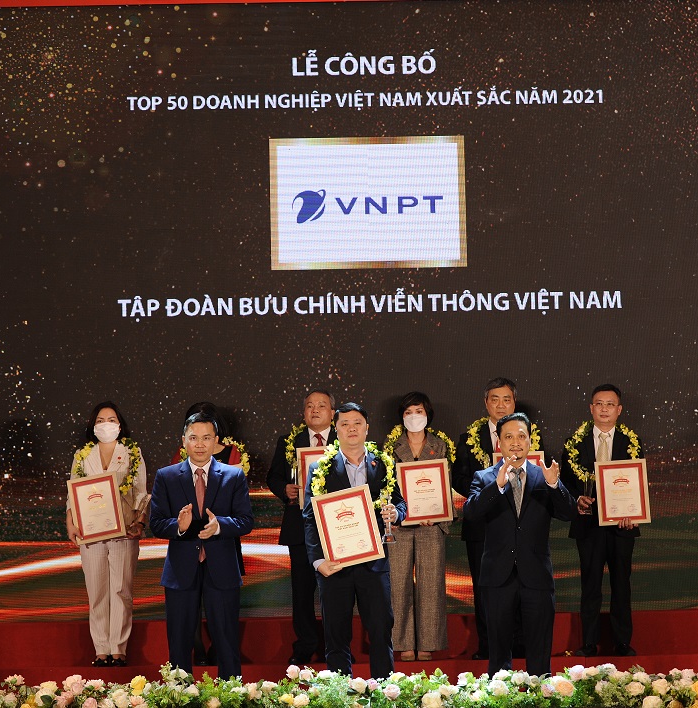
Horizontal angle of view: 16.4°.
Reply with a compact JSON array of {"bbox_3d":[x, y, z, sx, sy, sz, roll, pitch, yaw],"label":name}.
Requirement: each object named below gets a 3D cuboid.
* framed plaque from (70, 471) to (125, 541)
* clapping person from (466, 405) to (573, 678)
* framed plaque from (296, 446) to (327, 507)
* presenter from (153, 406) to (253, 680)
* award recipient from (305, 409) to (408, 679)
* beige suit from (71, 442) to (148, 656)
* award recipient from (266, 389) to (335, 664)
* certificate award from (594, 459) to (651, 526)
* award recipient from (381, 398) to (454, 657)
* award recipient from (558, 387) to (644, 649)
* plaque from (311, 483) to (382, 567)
[{"bbox_3d":[-1.498,0.919,14.400,0.305,0.385,0.025,-10,-3,-1],"label":"framed plaque"},{"bbox_3d":[0.917,1.149,13.100,0.610,1.660,0.480,-1,-3,3],"label":"clapping person"},{"bbox_3d":[-0.147,0.770,14.980,0.318,0.400,0.025,-4,-8,-3],"label":"framed plaque"},{"bbox_3d":[-0.781,1.154,13.000,0.560,1.690,0.440,-1,-3,-2],"label":"presenter"},{"bbox_3d":[0.041,1.127,13.250,0.560,1.720,0.430,-1,-3,0],"label":"award recipient"},{"bbox_3d":[-1.444,1.178,14.600,0.470,1.300,0.360,-1,-2,0],"label":"beige suit"},{"bbox_3d":[-0.198,1.086,15.200,0.570,1.700,0.420,-1,-3,-2],"label":"award recipient"},{"bbox_3d":[1.695,0.860,14.980,0.318,0.400,0.025,-4,-8,0],"label":"certificate award"},{"bbox_3d":[0.436,1.086,15.200,0.480,1.670,0.420,-1,-3,0],"label":"award recipient"},{"bbox_3d":[1.585,1.045,15.200,0.520,1.700,0.440,-1,-3,1],"label":"award recipient"},{"bbox_3d":[-0.005,0.888,12.400,0.305,0.385,0.025,-13,-4,-1],"label":"plaque"}]

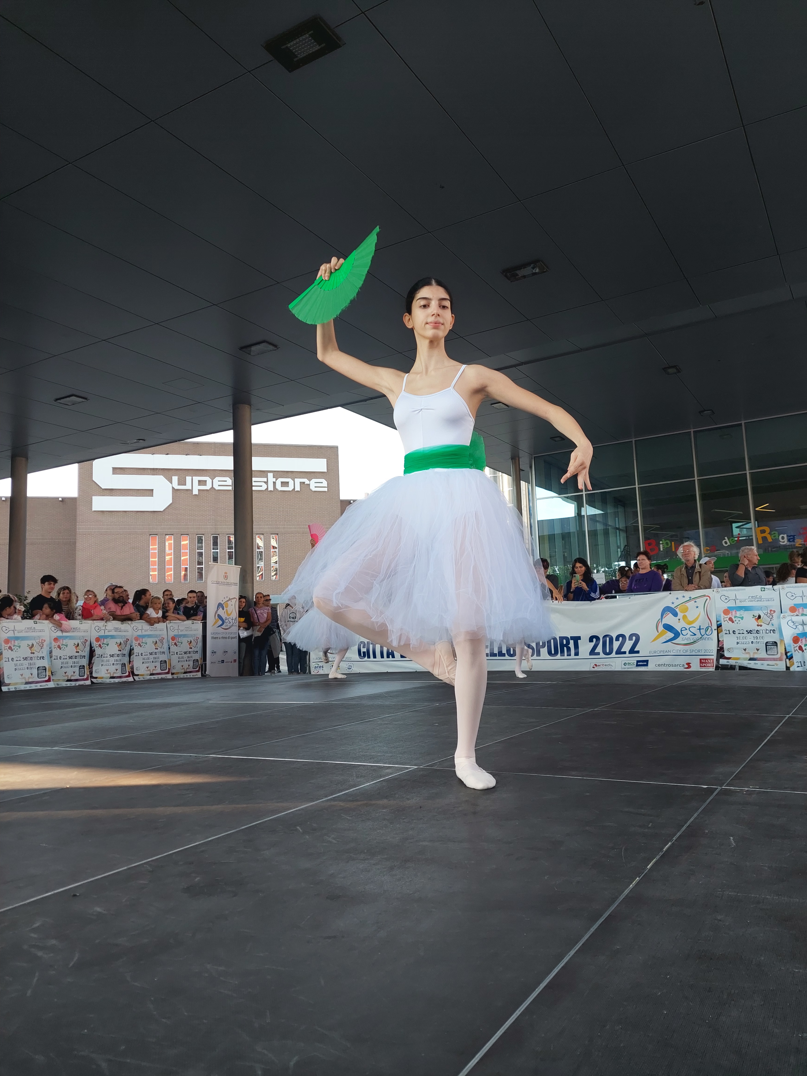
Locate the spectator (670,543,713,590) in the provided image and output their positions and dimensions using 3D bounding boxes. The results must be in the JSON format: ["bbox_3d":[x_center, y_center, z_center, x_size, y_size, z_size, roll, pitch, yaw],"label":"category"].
[{"bbox_3d":[3.255,0.877,8.240,0.520,1.629,0.420,-6,-9,27],"label":"spectator"}]

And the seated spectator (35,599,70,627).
[{"bbox_3d":[-4.651,1.511,9.804,0.450,1.420,0.420,0,-8,-18],"label":"seated spectator"}]

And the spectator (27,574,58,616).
[{"bbox_3d":[-4.926,1.383,10.179,0.500,1.797,0.360,2,-9,-30],"label":"spectator"}]

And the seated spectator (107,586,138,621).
[{"bbox_3d":[-4.045,1.509,10.740,0.520,1.629,0.480,2,-9,-30],"label":"seated spectator"}]

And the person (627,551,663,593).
[{"bbox_3d":[2.824,0.946,8.542,0.480,1.606,0.350,-7,-9,30],"label":"person"}]

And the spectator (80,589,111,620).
[{"bbox_3d":[-4.379,1.520,10.543,0.480,1.580,0.400,0,-8,-18],"label":"spectator"}]

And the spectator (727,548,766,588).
[{"bbox_3d":[3.791,0.866,8.045,0.500,1.555,0.380,-3,-8,9],"label":"spectator"}]

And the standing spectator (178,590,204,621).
[{"bbox_3d":[-3.297,1.613,11.593,0.480,1.594,0.400,1,-8,-23],"label":"standing spectator"}]

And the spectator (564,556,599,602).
[{"bbox_3d":[2.250,1.048,9.240,0.480,1.638,0.400,-6,-8,23],"label":"spectator"}]

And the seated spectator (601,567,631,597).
[{"bbox_3d":[2.629,1.078,9.000,0.420,1.484,0.450,1,-8,-20],"label":"seated spectator"}]

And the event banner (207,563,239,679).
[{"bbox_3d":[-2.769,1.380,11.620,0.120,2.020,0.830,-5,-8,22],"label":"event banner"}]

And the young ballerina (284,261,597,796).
[{"bbox_3d":[0.114,-0.108,2.563,0.950,1.783,0.780,-6,-8,23],"label":"young ballerina"}]

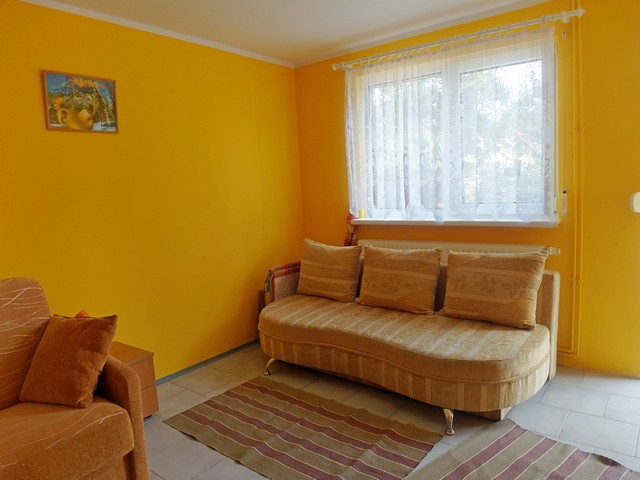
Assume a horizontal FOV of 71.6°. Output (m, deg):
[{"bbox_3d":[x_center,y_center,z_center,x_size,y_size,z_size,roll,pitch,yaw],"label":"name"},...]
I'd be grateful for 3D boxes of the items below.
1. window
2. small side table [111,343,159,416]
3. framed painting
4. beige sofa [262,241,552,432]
[{"bbox_3d":[0.957,-0.794,3.518,1.677,1.304,0.138,2,9,38],"label":"window"},{"bbox_3d":[-1.317,0.933,2.729,0.428,0.414,0.435,2,9,38],"label":"small side table"},{"bbox_3d":[-1.477,-0.852,2.781,0.025,0.346,0.442,2,9,38],"label":"framed painting"},{"bbox_3d":[0.505,0.554,3.203,1.987,0.842,1.145,2,9,38],"label":"beige sofa"}]

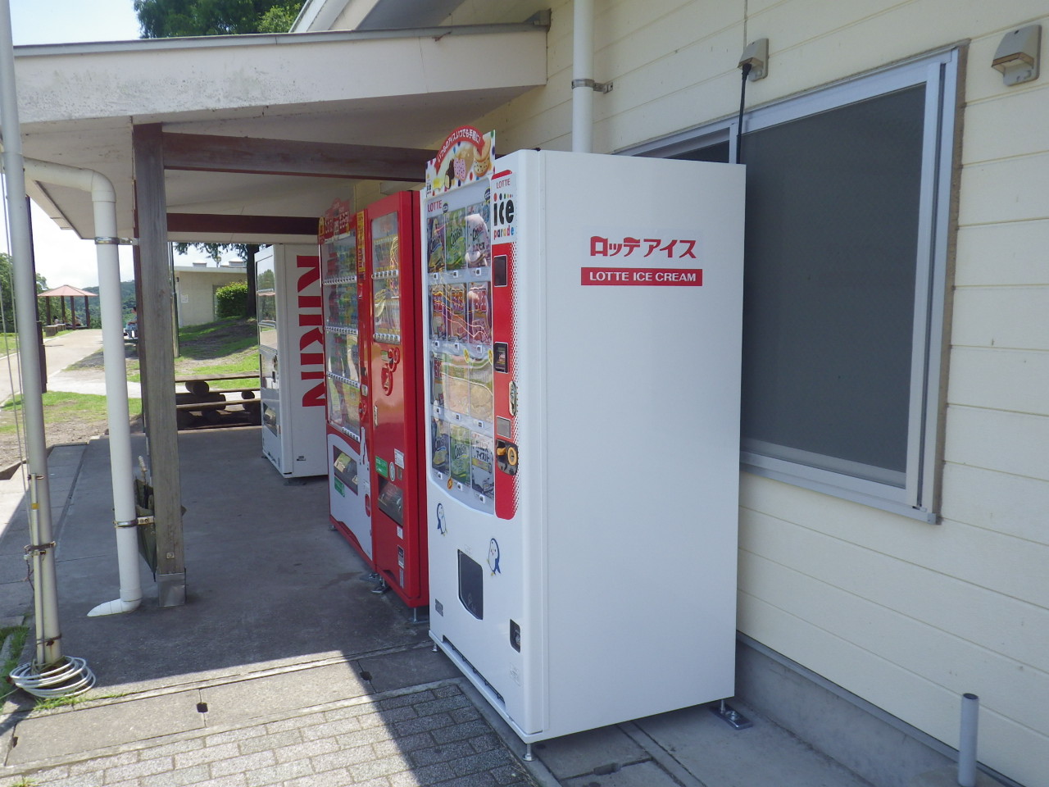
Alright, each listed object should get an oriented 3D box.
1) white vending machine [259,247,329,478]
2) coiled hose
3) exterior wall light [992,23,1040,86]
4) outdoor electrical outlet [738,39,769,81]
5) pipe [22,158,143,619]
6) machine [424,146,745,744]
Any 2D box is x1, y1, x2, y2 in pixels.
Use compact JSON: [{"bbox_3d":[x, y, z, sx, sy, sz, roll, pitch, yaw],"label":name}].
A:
[{"bbox_3d":[-1.826,-0.292,7.348,0.750,1.873,1.350,-3,7,-24],"label":"white vending machine"},{"bbox_3d":[-1.786,1.068,3.223,0.290,0.068,0.270,-3,7,-24],"label":"coiled hose"},{"bbox_3d":[1.135,-0.781,1.964,0.056,0.120,0.092,-3,7,-24],"label":"exterior wall light"},{"bbox_3d":[0.750,-1.095,2.794,0.056,0.120,0.093,-3,7,-24],"label":"outdoor electrical outlet"},{"bbox_3d":[-2.019,-0.013,3.851,0.425,2.091,0.100,-3,7,-24],"label":"pipe"},{"bbox_3d":[0.164,0.148,3.165,0.803,1.851,0.986,-3,7,-24],"label":"machine"}]

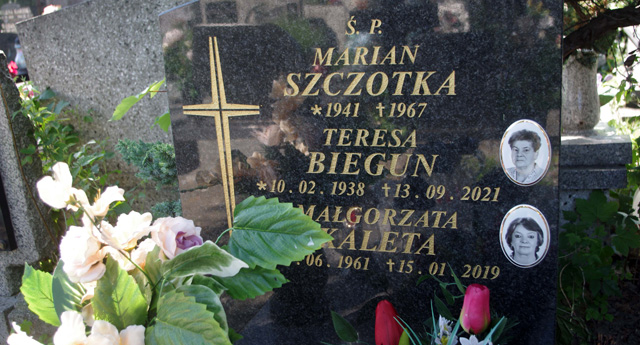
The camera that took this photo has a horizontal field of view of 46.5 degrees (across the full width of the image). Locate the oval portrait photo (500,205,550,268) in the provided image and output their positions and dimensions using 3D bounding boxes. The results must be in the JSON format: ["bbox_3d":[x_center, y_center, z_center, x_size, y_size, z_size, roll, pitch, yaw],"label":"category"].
[{"bbox_3d":[0.374,0.119,1.363,0.088,0.123,0.009,2,16,19],"label":"oval portrait photo"}]

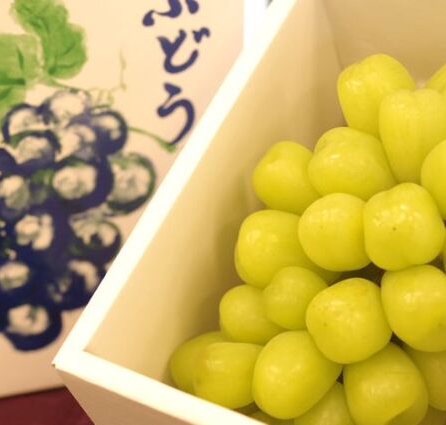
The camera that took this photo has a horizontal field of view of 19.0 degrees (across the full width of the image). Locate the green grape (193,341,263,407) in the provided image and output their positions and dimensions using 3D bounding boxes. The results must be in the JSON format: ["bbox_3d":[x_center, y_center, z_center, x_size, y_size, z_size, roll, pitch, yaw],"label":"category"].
[{"bbox_3d":[0.003,0.058,0.476,0.028,0.025,0.026,0,32,0],"label":"green grape"}]

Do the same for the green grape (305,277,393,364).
[{"bbox_3d":[0.042,0.036,0.440,0.029,0.029,0.029,0,32,0],"label":"green grape"}]

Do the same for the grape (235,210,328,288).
[{"bbox_3d":[0.020,0.013,0.470,0.030,0.028,0.028,0,32,0],"label":"grape"}]

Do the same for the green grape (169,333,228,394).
[{"bbox_3d":[-0.006,0.055,0.487,0.027,0.024,0.025,-1,27,0],"label":"green grape"}]

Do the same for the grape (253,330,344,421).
[{"bbox_3d":[0.026,0.055,0.452,0.029,0.029,0.029,0,32,0],"label":"grape"}]

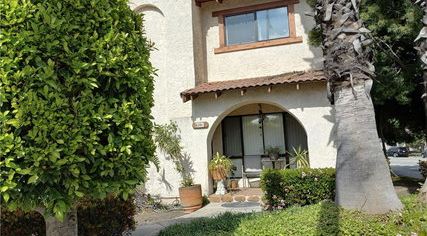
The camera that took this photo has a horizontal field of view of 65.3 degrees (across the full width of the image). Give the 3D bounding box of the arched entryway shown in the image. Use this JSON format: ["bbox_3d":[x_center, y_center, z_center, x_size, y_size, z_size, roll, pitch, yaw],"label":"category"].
[{"bbox_3d":[1.059,0.716,8.068,2.399,2.225,0.420,-4,-6,16],"label":"arched entryway"}]

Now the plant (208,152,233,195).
[{"bbox_3d":[0.178,1.388,8.396,0.570,1.032,0.530,-2,-6,0],"label":"plant"}]

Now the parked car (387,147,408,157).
[{"bbox_3d":[31.926,6.044,58.000,1.850,1.620,4.600,-2,-6,-1],"label":"parked car"}]

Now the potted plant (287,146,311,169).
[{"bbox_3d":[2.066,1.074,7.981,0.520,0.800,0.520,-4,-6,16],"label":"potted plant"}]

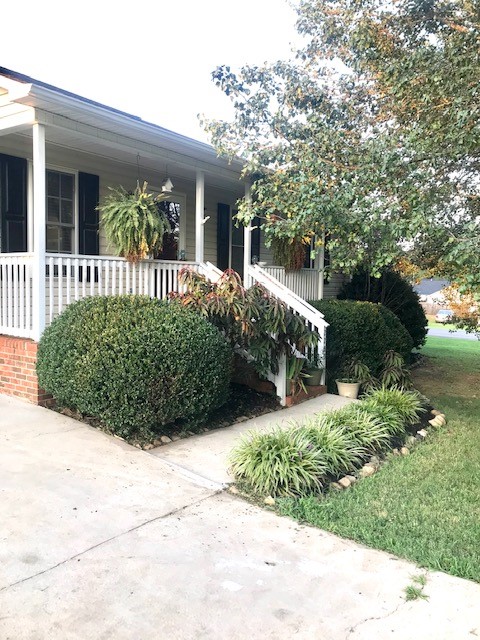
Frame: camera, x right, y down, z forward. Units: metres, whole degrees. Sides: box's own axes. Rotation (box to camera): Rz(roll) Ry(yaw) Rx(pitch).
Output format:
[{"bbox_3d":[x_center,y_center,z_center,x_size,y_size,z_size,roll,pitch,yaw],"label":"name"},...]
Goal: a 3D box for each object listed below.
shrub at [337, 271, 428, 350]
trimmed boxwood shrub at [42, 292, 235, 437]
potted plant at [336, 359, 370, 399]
[{"bbox_3d":[3.630,-0.130,13.300,2.350,2.300,2.400,3,4,35],"label":"shrub"},{"bbox_3d":[-1.020,0.430,5.200,1.760,1.370,1.820,0,4,0],"label":"trimmed boxwood shrub"},{"bbox_3d":[1.730,0.905,7.900,0.470,0.540,0.520,3,4,35],"label":"potted plant"}]

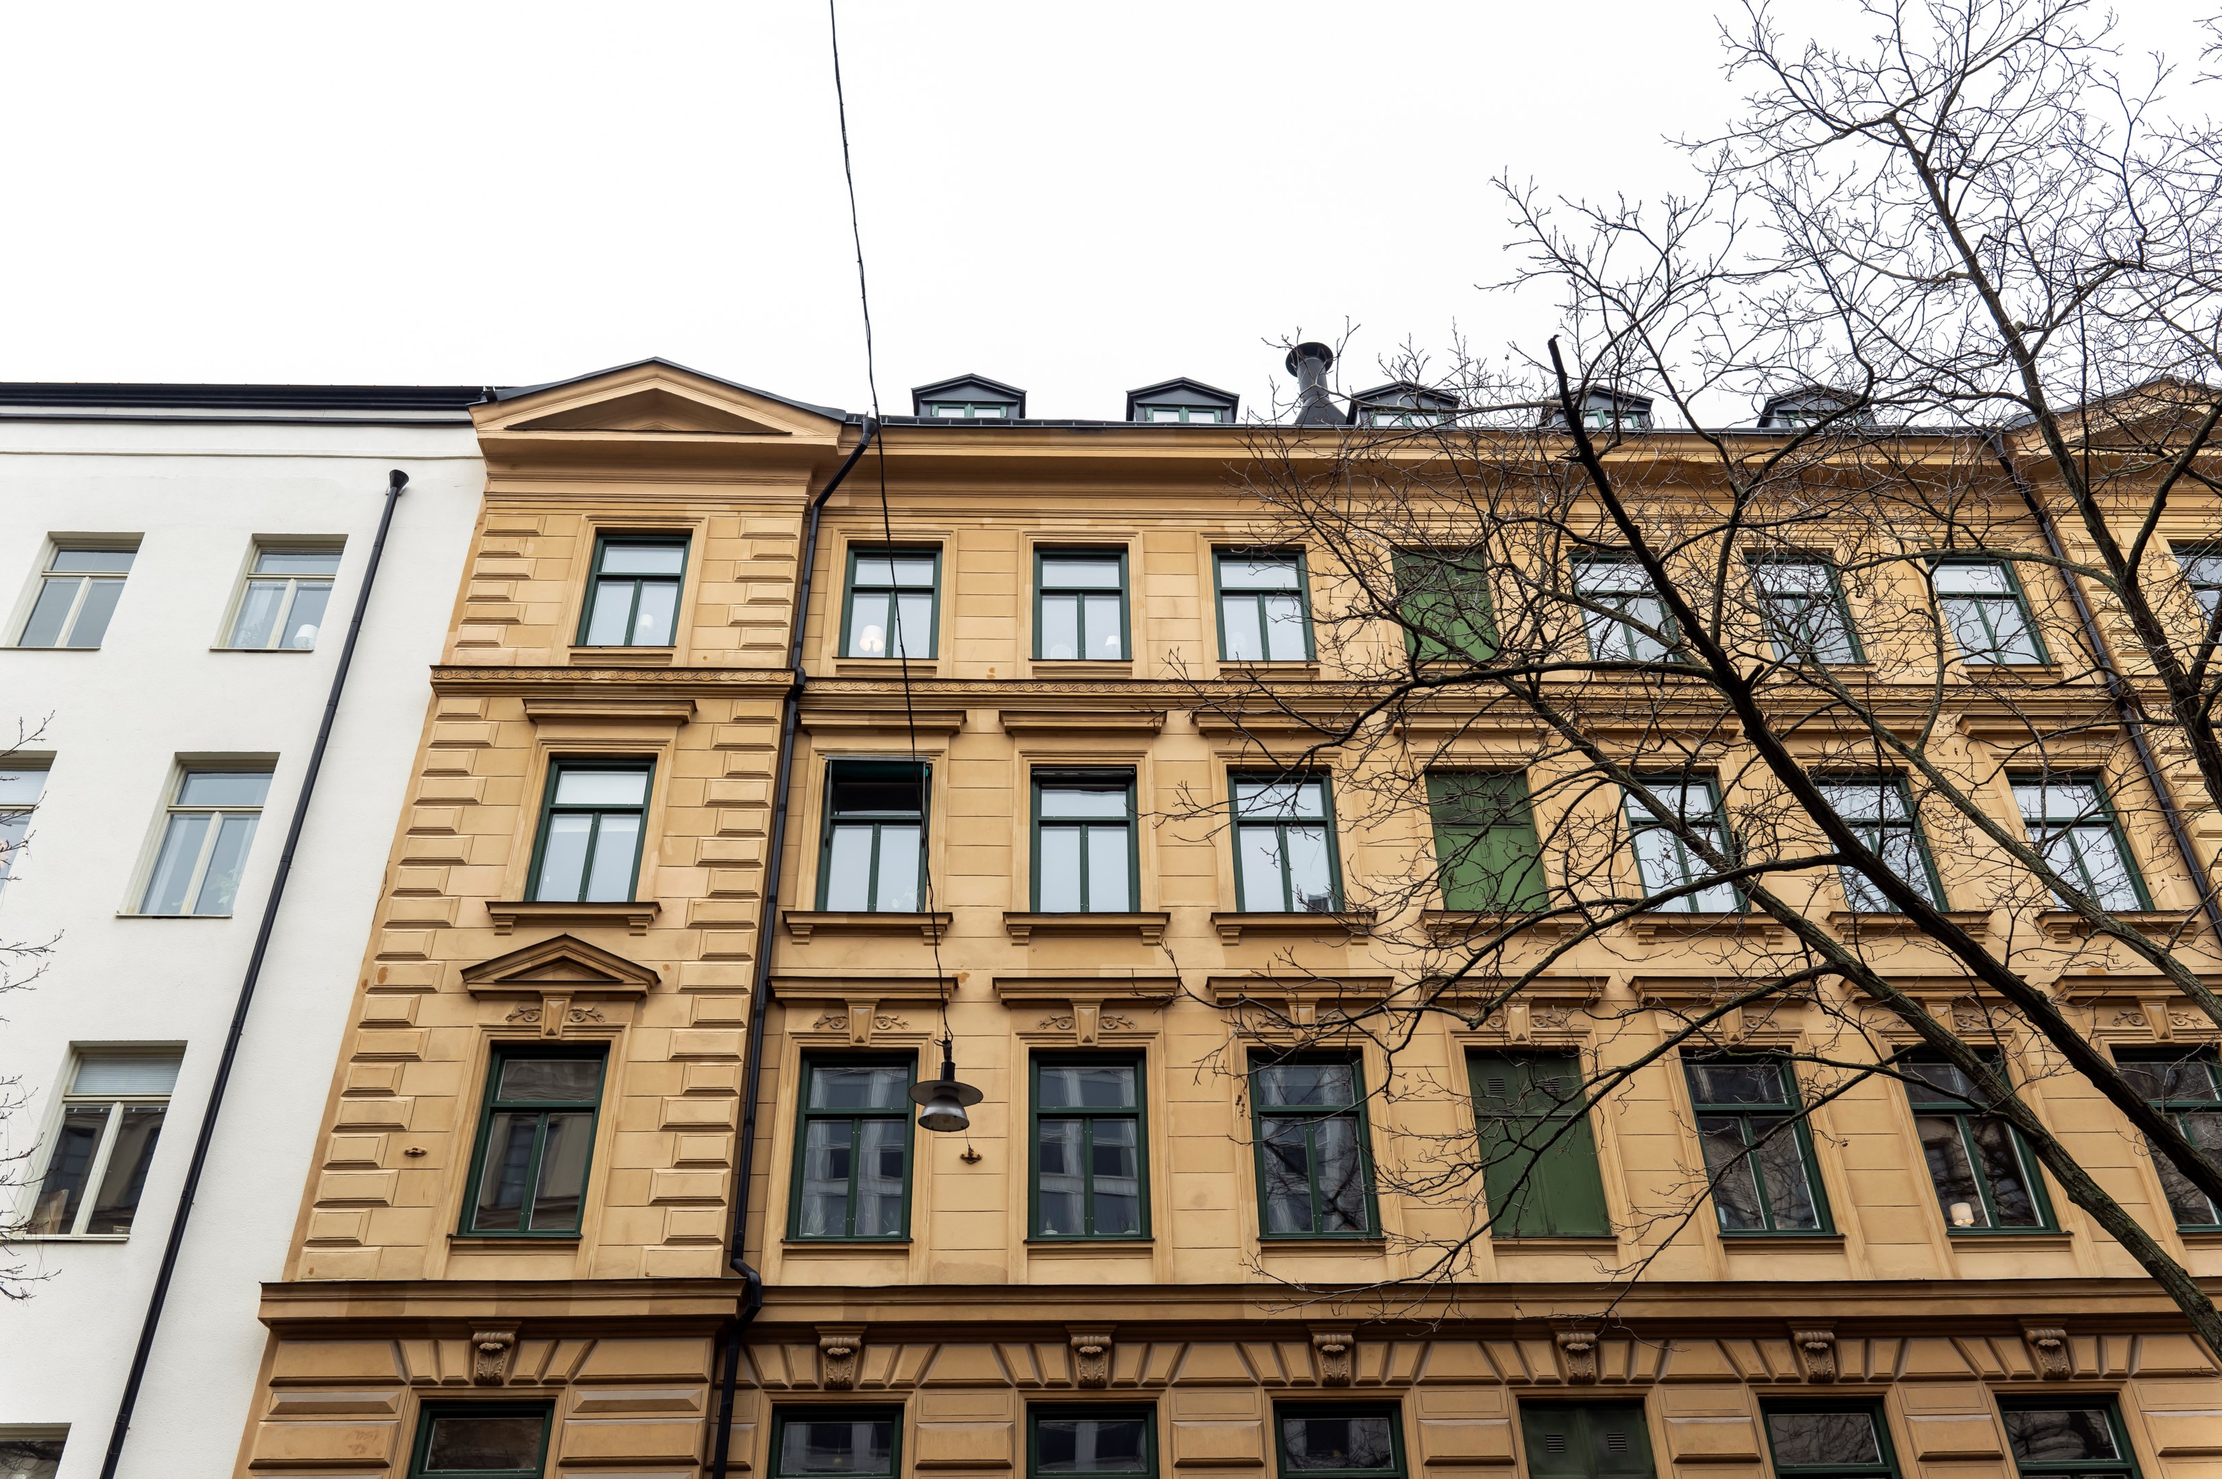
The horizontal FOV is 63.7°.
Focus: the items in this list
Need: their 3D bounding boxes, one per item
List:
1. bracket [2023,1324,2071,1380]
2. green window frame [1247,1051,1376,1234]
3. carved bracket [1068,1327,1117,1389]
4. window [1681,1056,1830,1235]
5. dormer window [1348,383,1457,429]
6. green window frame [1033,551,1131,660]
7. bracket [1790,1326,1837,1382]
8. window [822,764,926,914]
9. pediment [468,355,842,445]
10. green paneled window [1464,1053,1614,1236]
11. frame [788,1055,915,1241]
[{"bbox_3d":[9.346,6.094,17.805,0.390,0.512,0.240,0,-35,-2],"label":"bracket"},{"bbox_3d":[2.142,4.306,19.008,1.277,2.143,0.160,0,-35,-2],"label":"green window frame"},{"bbox_3d":[-0.179,5.925,17.119,0.450,0.540,0.250,0,-33,-3],"label":"carved bracket"},{"bbox_3d":[6.445,4.080,17.978,1.124,1.944,0.150,0,-36,-2],"label":"window"},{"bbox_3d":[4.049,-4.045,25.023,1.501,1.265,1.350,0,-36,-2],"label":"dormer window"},{"bbox_3d":[-0.377,-1.722,23.174,1.232,1.939,0.160,0,-35,-2],"label":"green window frame"},{"bbox_3d":[6.517,5.714,16.575,0.400,0.473,0.210,0,-36,-2],"label":"bracket"},{"bbox_3d":[-2.756,1.186,20.929,1.260,2.060,0.250,0,-35,-2],"label":"window"},{"bbox_3d":[-5.747,-4.179,23.168,4.681,1.485,0.600,0,-33,-3],"label":"pediment"},{"bbox_3d":[4.453,4.229,18.787,1.214,2.066,0.150,0,-33,-3],"label":"green paneled window"},{"bbox_3d":[-2.516,4.016,17.645,1.153,1.954,0.150,0,-36,-2],"label":"frame"}]

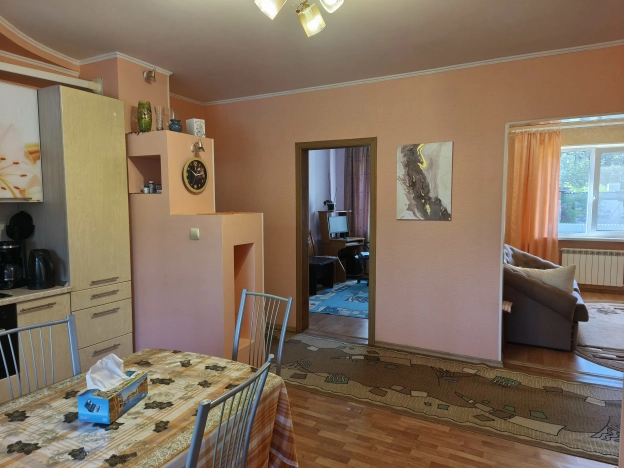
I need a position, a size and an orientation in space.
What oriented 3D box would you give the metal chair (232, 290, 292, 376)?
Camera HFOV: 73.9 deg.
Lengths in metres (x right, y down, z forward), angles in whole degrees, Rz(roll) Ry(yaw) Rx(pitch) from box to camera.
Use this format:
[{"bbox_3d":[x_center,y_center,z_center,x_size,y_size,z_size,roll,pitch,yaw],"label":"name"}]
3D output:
[{"bbox_3d":[-0.397,0.833,2.369,0.400,0.900,0.480,3,6,34],"label":"metal chair"}]

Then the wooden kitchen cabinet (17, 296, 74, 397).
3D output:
[{"bbox_3d":[-2.011,0.810,2.916,0.570,0.795,0.332,3,6,29],"label":"wooden kitchen cabinet"}]

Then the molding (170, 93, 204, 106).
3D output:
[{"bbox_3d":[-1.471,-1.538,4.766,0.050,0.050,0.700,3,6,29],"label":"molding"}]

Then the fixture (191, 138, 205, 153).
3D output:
[{"bbox_3d":[-0.872,-0.675,3.183,0.105,0.105,0.065,3,6,29],"label":"fixture"}]

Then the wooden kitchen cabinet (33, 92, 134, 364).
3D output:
[{"bbox_3d":[-1.820,0.096,3.218,0.590,2.227,0.486,3,6,29],"label":"wooden kitchen cabinet"}]

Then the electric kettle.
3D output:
[{"bbox_3d":[-1.892,0.249,2.876,0.155,0.250,0.190,3,6,29],"label":"electric kettle"}]

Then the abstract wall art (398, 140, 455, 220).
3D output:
[{"bbox_3d":[1.038,-0.472,3.826,0.508,0.694,0.025,3,6,29],"label":"abstract wall art"}]

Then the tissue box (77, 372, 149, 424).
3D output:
[{"bbox_3d":[-0.684,0.563,1.444,0.115,0.084,0.210,1,5,11],"label":"tissue box"}]

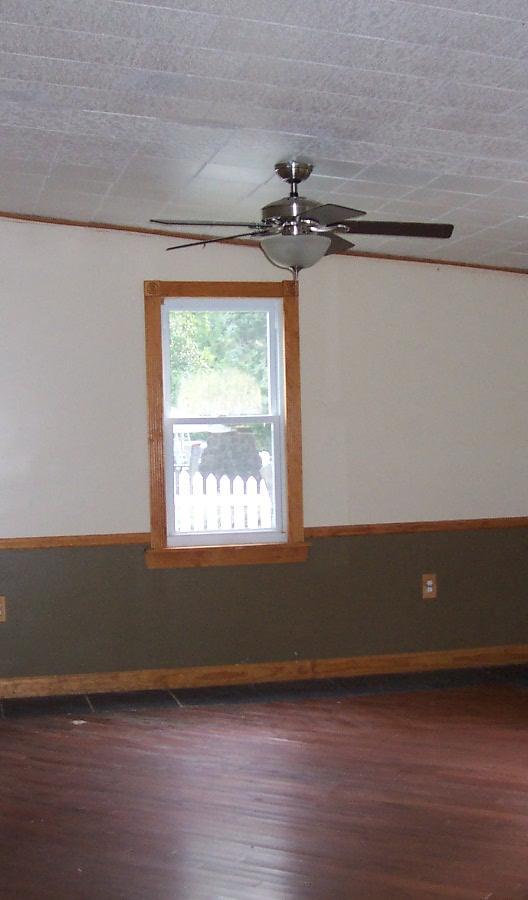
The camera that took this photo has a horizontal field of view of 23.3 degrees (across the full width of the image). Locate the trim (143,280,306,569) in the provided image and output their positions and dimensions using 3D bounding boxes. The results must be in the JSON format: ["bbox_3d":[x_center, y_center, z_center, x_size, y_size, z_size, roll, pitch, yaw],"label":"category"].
[{"bbox_3d":[-0.223,-0.155,7.373,0.940,1.626,0.045,-1,1,-13],"label":"trim"}]

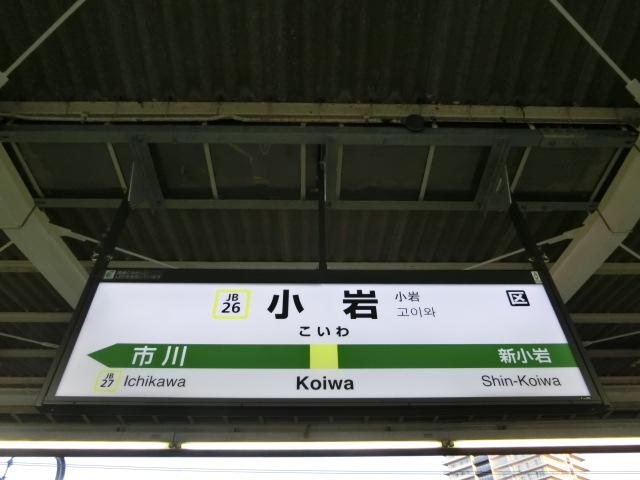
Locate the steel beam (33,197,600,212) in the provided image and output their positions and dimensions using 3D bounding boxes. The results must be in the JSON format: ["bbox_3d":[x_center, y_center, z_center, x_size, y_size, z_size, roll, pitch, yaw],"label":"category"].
[{"bbox_3d":[-0.005,-0.223,2.723,3.317,0.075,0.075,0,-43,-1],"label":"steel beam"}]

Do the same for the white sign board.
[{"bbox_3d":[0.022,0.379,1.825,1.976,0.605,0.090,0,-43,-1],"label":"white sign board"}]

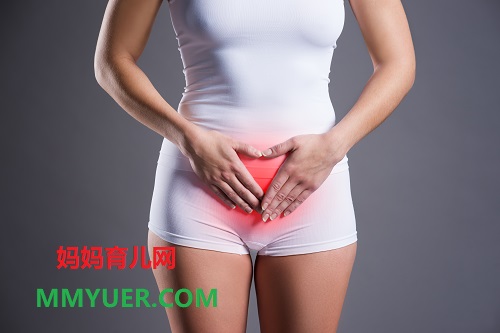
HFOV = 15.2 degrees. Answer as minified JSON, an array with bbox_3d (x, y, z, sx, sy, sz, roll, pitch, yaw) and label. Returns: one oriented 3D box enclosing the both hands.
[{"bbox_3d":[0.020,0.011,3.050,0.265,0.152,0.110,0,2,0],"label":"both hands"}]

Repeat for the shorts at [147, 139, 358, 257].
[{"bbox_3d":[0.004,0.053,3.200,0.360,0.200,0.230,0,5,0],"label":"shorts"}]

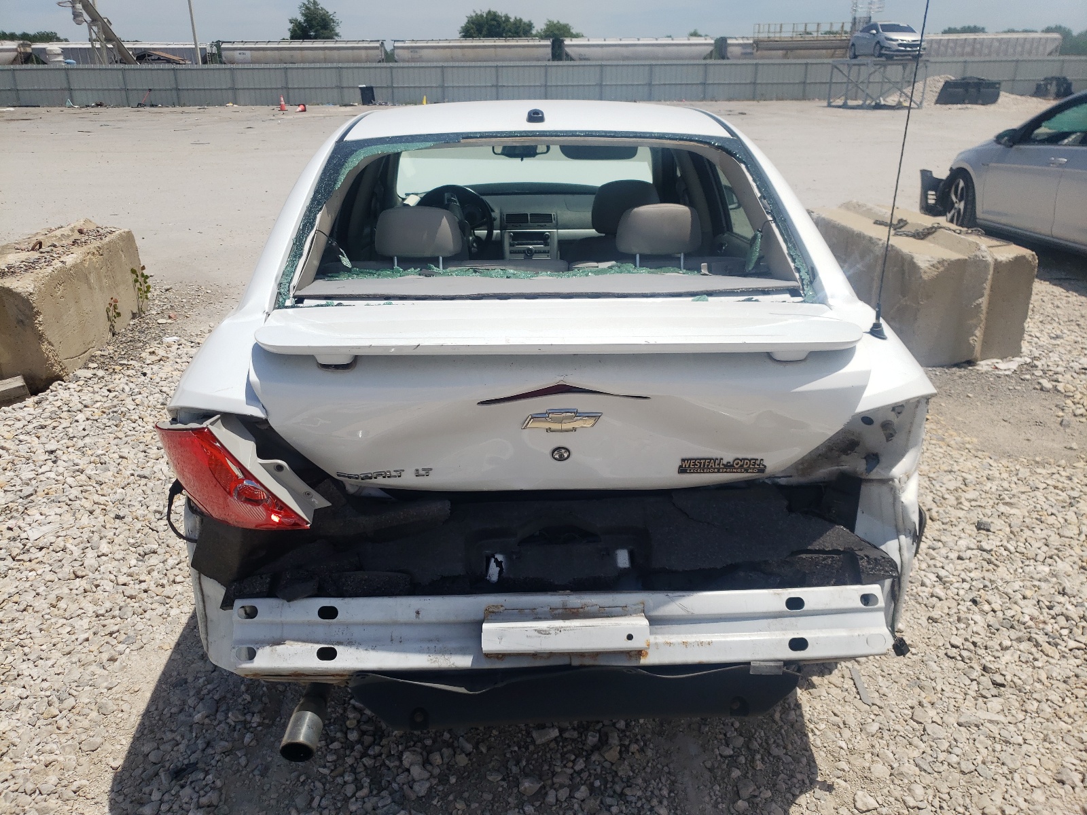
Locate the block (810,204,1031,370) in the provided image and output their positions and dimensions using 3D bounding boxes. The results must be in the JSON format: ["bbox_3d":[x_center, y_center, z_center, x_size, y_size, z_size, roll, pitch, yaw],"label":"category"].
[{"bbox_3d":[2.357,-0.888,5.439,0.610,0.640,1.870,-2,22,-3],"label":"block"}]

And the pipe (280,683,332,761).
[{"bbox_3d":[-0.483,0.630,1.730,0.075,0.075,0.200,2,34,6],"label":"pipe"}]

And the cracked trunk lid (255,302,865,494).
[{"bbox_3d":[0.035,-0.038,1.813,1.280,0.380,0.420,-1,22,-1],"label":"cracked trunk lid"}]

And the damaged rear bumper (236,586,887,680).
[{"bbox_3d":[0.040,0.447,1.677,1.320,0.160,0.100,-1,22,-1],"label":"damaged rear bumper"}]

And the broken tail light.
[{"bbox_3d":[-0.604,0.138,1.665,0.300,0.215,0.190,6,22,15],"label":"broken tail light"}]

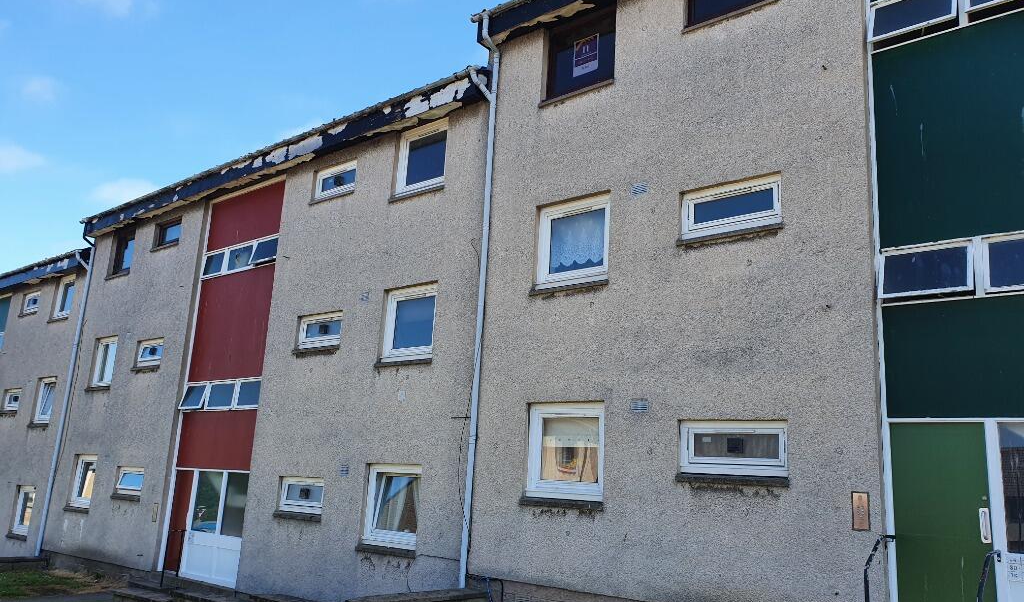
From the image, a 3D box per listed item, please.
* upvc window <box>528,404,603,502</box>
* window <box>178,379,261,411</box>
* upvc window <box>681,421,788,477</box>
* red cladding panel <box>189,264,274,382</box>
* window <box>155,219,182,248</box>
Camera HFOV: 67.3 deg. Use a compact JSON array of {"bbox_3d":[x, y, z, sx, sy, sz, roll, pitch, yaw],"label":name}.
[{"bbox_3d":[0.721,1.919,9.849,1.210,1.198,0.100,-8,-17,38],"label":"upvc window"},{"bbox_3d":[-5.725,1.877,15.277,2.861,0.591,0.100,-8,-17,38],"label":"window"},{"bbox_3d":[2.465,1.624,8.478,1.235,0.579,0.100,-8,-17,38],"label":"upvc window"},{"bbox_3d":[-5.539,0.479,15.210,2.853,2.142,0.063,-7,-16,39],"label":"red cladding panel"},{"bbox_3d":[-7.757,-1.513,17.592,1.181,0.585,0.094,-7,-16,39],"label":"window"}]

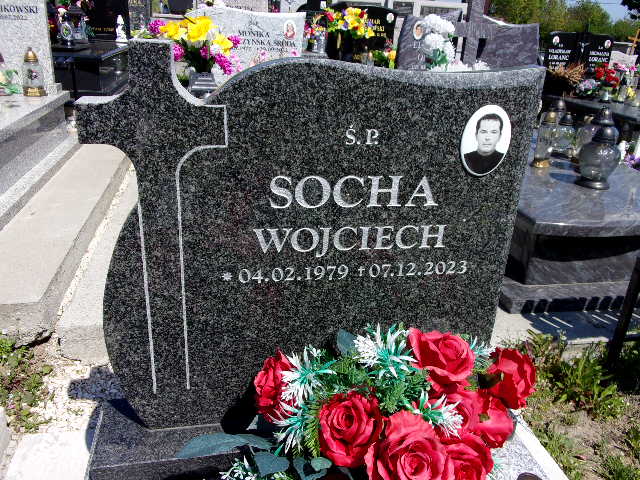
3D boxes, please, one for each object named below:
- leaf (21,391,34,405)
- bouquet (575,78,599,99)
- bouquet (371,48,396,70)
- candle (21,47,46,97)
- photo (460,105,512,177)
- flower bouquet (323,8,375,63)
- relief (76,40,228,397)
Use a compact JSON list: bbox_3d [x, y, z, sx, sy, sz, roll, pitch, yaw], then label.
[{"bbox_3d":[-0.858,0.462,1.518,0.045,0.015,0.052,-2,23,-12],"label":"leaf"},{"bbox_3d":[3.108,-1.763,6.026,0.260,0.200,0.240,-2,23,-12],"label":"bouquet"},{"bbox_3d":[0.630,-1.792,5.140,0.230,0.200,0.200,-2,23,-12],"label":"bouquet"},{"bbox_3d":[-1.819,-1.071,3.292,0.115,0.303,0.115,-2,23,-12],"label":"candle"},{"bbox_3d":[0.306,-0.180,0.946,0.097,0.130,0.010,-2,23,-12],"label":"photo"},{"bbox_3d":[0.284,-1.970,4.987,0.430,0.500,0.330,-2,23,-12],"label":"flower bouquet"},{"bbox_3d":[-0.281,-0.014,0.935,0.230,0.651,0.075,-2,23,-12],"label":"relief"}]

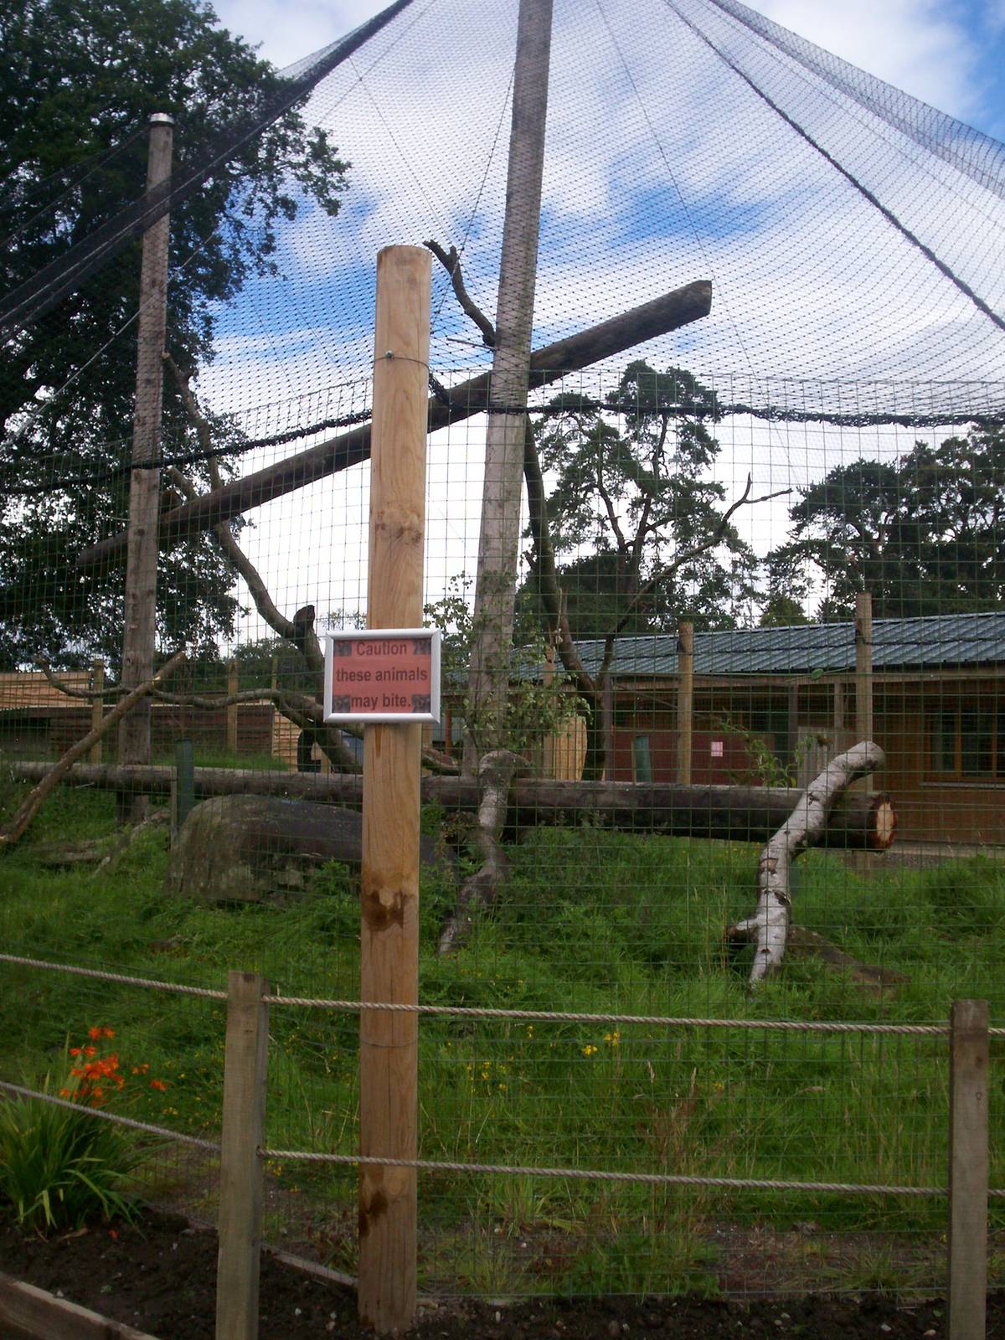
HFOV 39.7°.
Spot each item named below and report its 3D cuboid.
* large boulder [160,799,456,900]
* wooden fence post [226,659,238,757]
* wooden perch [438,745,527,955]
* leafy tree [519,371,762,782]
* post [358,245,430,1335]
[{"bbox_3d":[-1.449,1.340,10.400,2.050,0.820,1.200,1,-3,0],"label":"large boulder"},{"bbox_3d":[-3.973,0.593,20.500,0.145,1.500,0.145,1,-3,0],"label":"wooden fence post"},{"bbox_3d":[-0.129,1.205,9.300,0.580,1.250,0.800,1,-3,0],"label":"wooden perch"},{"bbox_3d":[3.291,-2.332,32.242,5.500,9.794,5.200,1,-3,0],"label":"leafy tree"},{"bbox_3d":[-0.280,0.276,3.615,0.147,2.796,0.147,1,-3,0],"label":"post"}]

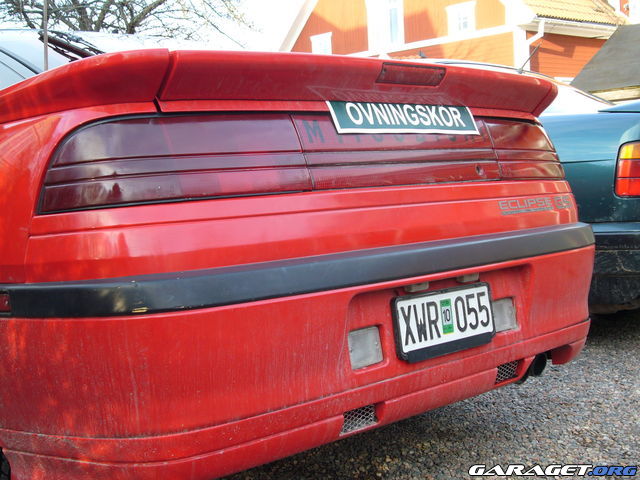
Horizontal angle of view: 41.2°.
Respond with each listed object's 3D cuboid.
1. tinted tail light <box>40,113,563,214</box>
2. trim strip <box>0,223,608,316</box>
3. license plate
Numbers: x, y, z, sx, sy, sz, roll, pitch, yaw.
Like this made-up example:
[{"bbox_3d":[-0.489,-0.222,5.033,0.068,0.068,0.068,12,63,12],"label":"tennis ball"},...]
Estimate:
[{"bbox_3d":[0.158,-0.192,1.923,1.550,0.190,0.210,-6,7,-41],"label":"tinted tail light"},{"bbox_3d":[0.186,0.029,1.917,1.660,0.090,0.370,-6,7,-41],"label":"trim strip"},{"bbox_3d":[0.277,0.174,1.830,0.312,0.128,0.020,-6,-2,-41],"label":"license plate"}]

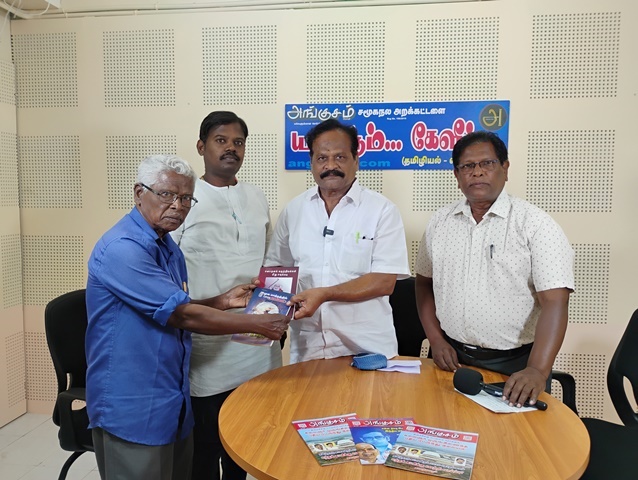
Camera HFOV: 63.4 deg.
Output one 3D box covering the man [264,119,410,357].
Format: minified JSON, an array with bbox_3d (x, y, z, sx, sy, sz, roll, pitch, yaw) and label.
[{"bbox_3d":[0.090,0.357,2.047,0.550,1.660,0.450,2,4,16],"label":"man"}]

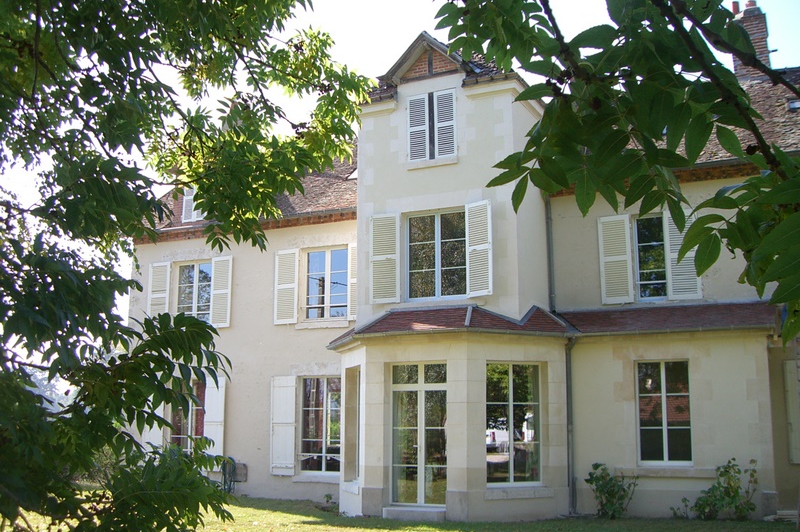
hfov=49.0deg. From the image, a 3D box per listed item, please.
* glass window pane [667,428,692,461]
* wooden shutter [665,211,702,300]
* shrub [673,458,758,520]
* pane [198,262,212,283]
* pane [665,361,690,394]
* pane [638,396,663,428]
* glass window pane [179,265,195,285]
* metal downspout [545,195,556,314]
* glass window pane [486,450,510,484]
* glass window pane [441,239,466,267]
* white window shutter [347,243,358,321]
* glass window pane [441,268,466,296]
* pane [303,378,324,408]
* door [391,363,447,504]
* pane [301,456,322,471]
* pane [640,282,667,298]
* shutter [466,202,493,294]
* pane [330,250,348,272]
[{"bbox_3d":[4.861,3.110,15.283,0.420,0.570,0.040,-5,-11,25],"label":"glass window pane"},{"bbox_3d":[5.097,-0.217,15.809,0.570,1.648,0.045,-5,-11,26],"label":"wooden shutter"},{"bbox_3d":[5.359,3.801,14.959,1.300,1.050,0.750,-5,-13,24],"label":"shrub"},{"bbox_3d":[-4.559,0.170,20.729,0.465,0.475,0.030,-5,-11,26],"label":"pane"},{"bbox_3d":[5.053,2.038,15.988,0.405,0.572,0.020,-5,-13,24],"label":"pane"},{"bbox_3d":[4.601,2.665,16.067,0.400,0.564,0.020,-5,-13,24],"label":"pane"},{"bbox_3d":[-5.711,0.252,23.532,0.500,0.538,0.020,-5,-13,24],"label":"glass window pane"},{"bbox_3d":[2.969,-0.269,17.310,0.100,2.383,0.100,-5,-10,29],"label":"metal downspout"},{"bbox_3d":[1.705,3.422,15.237,0.444,0.653,0.030,3,-9,-15],"label":"glass window pane"},{"bbox_3d":[1.021,-0.217,16.609,0.529,0.518,0.030,-5,-10,29],"label":"glass window pane"},{"bbox_3d":[-0.960,0.357,21.020,0.660,1.870,0.045,-5,-13,24],"label":"white window shutter"},{"bbox_3d":[1.018,0.300,16.562,0.540,0.530,0.040,-5,-11,25],"label":"glass window pane"},{"bbox_3d":[-1.954,2.900,19.915,0.574,0.660,0.030,-5,-10,29],"label":"pane"},{"bbox_3d":[0.350,3.007,15.767,1.160,2.520,0.080,-5,-11,25],"label":"door"},{"bbox_3d":[-1.872,4.205,18.697,0.515,0.312,0.030,-5,-11,26],"label":"pane"},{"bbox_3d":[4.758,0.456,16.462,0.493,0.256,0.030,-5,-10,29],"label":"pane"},{"bbox_3d":[1.402,-0.307,15.413,0.586,1.669,0.045,-9,-14,43],"label":"shutter"},{"bbox_3d":[-1.372,-0.113,20.059,0.465,0.487,0.030,-5,-10,29],"label":"pane"}]

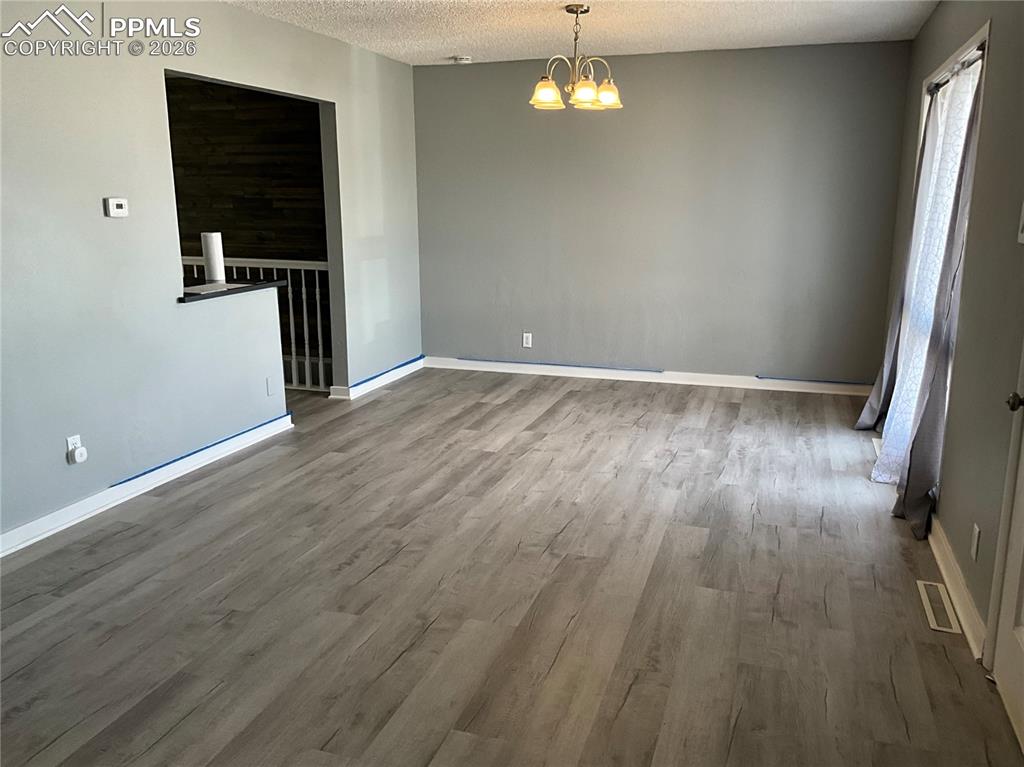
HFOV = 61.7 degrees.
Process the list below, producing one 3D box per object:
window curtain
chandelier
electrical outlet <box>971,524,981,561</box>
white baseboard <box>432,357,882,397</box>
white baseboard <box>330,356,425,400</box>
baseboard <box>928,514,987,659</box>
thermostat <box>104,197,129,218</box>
[{"bbox_3d":[2.002,-0.512,4.292,0.257,2.010,1.861,4,13,18],"label":"window curtain"},{"bbox_3d":[0.351,-1.771,4.670,0.525,0.520,0.525,0,12,0],"label":"chandelier"},{"bbox_3d":[1.550,0.527,2.869,0.012,0.115,0.071,4,13,18],"label":"electrical outlet"},{"bbox_3d":[0.946,-0.059,6.710,3.599,0.087,0.020,4,13,18],"label":"white baseboard"},{"bbox_3d":[-1.030,-0.054,6.700,0.173,0.087,1.277,4,13,18],"label":"white baseboard"},{"bbox_3d":[1.629,0.722,3.158,0.020,0.089,1.040,4,13,18],"label":"baseboard"},{"bbox_3d":[-1.794,-0.801,3.905,0.027,0.075,0.109,4,13,18],"label":"thermostat"}]

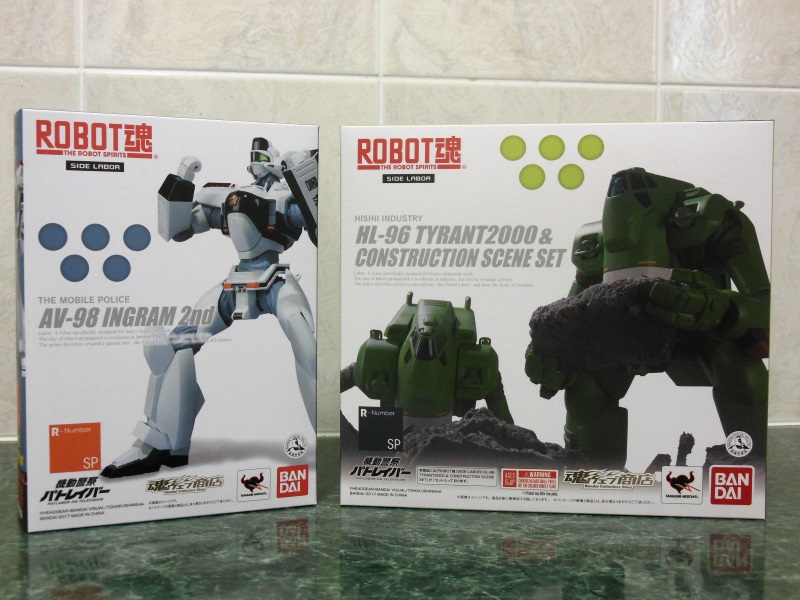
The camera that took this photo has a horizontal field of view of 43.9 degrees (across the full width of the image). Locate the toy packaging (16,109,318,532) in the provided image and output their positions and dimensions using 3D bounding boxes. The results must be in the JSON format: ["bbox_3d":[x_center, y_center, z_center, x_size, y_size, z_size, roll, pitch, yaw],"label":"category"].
[{"bbox_3d":[-0.116,0.008,0.499,0.139,0.191,0.054,-1,3,-25],"label":"toy packaging"}]

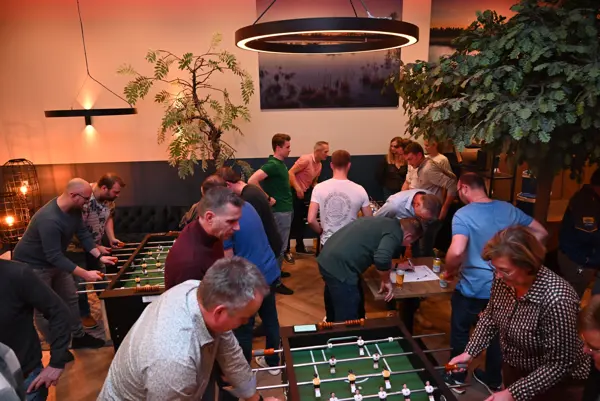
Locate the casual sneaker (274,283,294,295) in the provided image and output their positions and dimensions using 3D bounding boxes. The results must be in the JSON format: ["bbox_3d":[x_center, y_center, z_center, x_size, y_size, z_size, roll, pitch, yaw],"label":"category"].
[{"bbox_3d":[-0.192,1.034,4.785,0.290,0.110,0.105,3,14,17],"label":"casual sneaker"}]

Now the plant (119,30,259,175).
[{"bbox_3d":[-1.342,-0.520,5.117,1.600,3.000,1.450,-1,14,0],"label":"plant"}]

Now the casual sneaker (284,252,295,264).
[{"bbox_3d":[-0.158,0.808,5.787,0.105,0.110,0.280,-13,19,-36],"label":"casual sneaker"}]

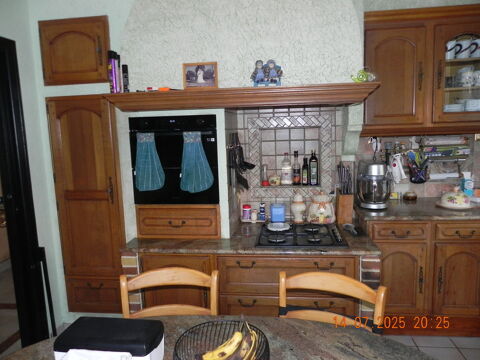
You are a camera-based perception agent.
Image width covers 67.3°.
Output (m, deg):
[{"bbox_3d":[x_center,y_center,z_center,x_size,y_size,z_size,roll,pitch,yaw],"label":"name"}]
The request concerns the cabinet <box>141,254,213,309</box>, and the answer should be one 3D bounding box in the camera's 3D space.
[{"bbox_3d":[-0.376,0.705,2.655,0.507,0.540,0.558,-1,8,8],"label":"cabinet"}]

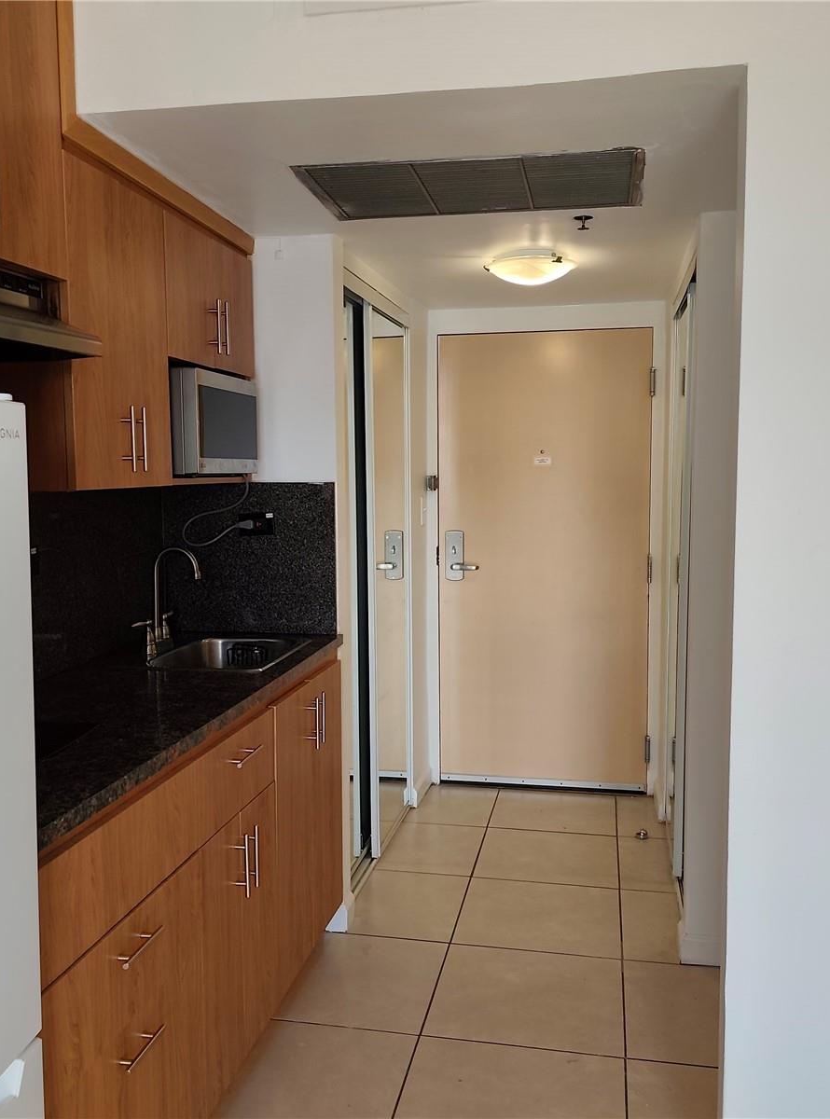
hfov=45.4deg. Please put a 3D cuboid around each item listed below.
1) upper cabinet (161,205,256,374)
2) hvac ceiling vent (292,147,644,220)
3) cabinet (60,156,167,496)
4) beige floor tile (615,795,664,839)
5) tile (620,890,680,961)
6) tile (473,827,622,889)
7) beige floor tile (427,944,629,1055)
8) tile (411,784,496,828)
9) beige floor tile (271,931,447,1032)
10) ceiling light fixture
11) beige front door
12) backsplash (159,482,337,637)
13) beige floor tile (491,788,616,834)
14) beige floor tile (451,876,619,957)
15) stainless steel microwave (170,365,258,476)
[{"bbox_3d":[-0.699,-0.694,2.706,0.337,0.358,0.600,1,5,11],"label":"upper cabinet"},{"bbox_3d":[0.158,-0.937,2.509,0.827,0.023,0.470,1,5,11],"label":"hvac ceiling vent"},{"bbox_3d":[-0.796,-0.491,2.202,0.337,0.660,0.455,1,5,11],"label":"cabinet"},{"bbox_3d":[0.929,1.069,4.104,0.187,0.010,0.505,1,5,11],"label":"beige floor tile"},{"bbox_3d":[0.741,1.148,3.115,0.184,0.010,0.505,1,5,11],"label":"tile"},{"bbox_3d":[0.499,1.109,3.691,0.507,0.012,0.507,1,5,11],"label":"tile"},{"bbox_3d":[0.308,1.184,2.684,0.505,0.010,0.505,1,5,11],"label":"beige floor tile"},{"bbox_3d":[0.177,1.060,4.245,0.333,0.010,0.505,1,5,11],"label":"tile"},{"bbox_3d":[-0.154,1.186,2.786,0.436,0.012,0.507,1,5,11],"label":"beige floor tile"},{"bbox_3d":[0.392,-0.966,3.335,0.314,0.088,0.314,1,5,11],"label":"ceiling light fixture"},{"bbox_3d":[0.569,0.015,4.405,0.925,2.015,0.045,1,5,11],"label":"beige front door"},{"bbox_3d":[-0.505,-0.001,3.016,0.557,0.465,0.020,1,5,11],"label":"backsplash"},{"bbox_3d":[0.592,1.068,4.181,0.507,0.012,0.494,1,5,11],"label":"beige floor tile"},{"bbox_3d":[0.404,1.150,3.195,0.507,0.012,0.507,1,5,11],"label":"beige floor tile"},{"bbox_3d":[-0.664,-0.363,2.716,0.335,0.271,0.445,1,5,11],"label":"stainless steel microwave"}]

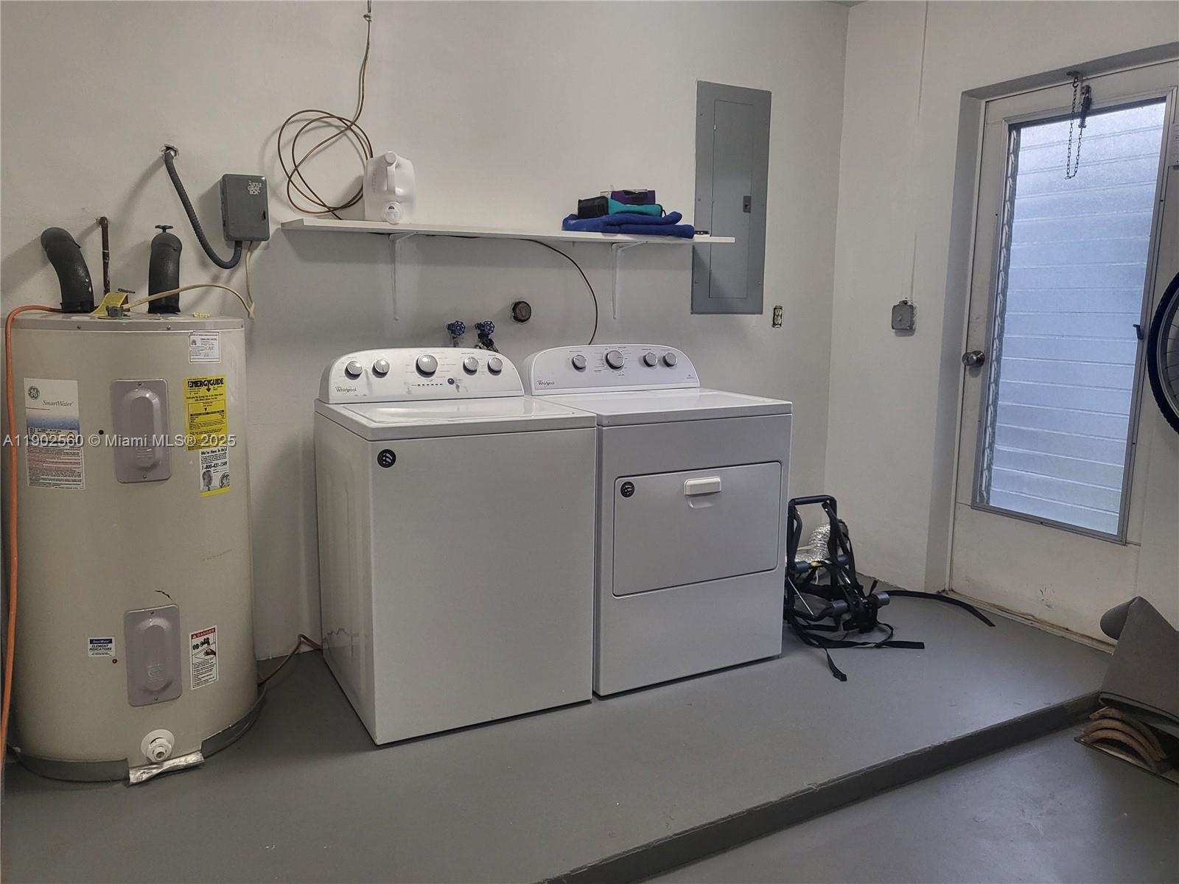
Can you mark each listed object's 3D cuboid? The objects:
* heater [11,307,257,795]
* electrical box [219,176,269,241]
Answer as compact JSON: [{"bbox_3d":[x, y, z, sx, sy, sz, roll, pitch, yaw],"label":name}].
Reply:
[{"bbox_3d":[-1.310,0.246,2.547,0.630,1.190,0.630,-5,11,-33],"label":"heater"},{"bbox_3d":[-1.110,-0.753,2.858,0.131,0.204,0.081,-4,10,-28],"label":"electrical box"}]

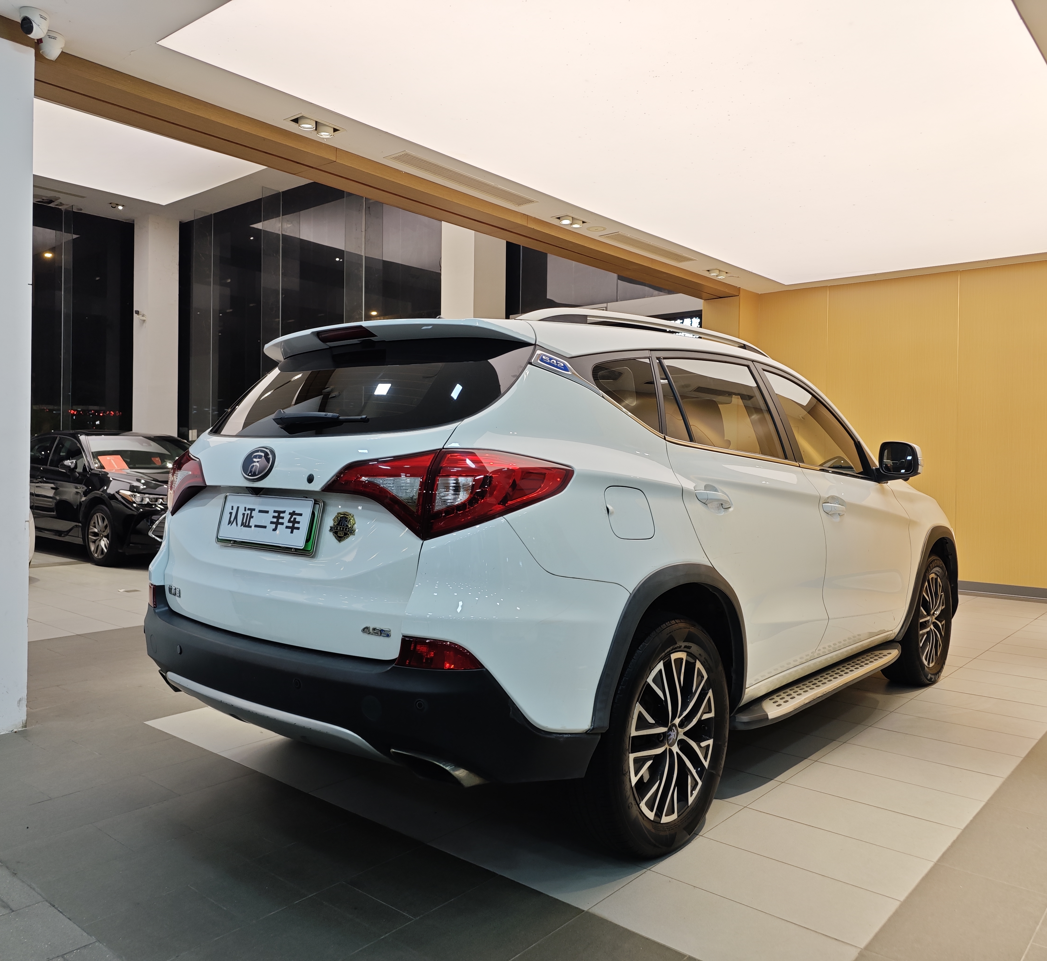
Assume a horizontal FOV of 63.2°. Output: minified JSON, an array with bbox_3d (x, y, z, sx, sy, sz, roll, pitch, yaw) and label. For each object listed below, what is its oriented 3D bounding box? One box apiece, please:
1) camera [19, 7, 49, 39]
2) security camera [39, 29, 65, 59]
[{"bbox_3d":[-2.012,-1.872,3.500,0.112,0.098,0.114,1,1,22],"label":"camera"},{"bbox_3d":[-2.062,-1.885,3.720,0.112,0.098,0.114,1,1,41],"label":"security camera"}]

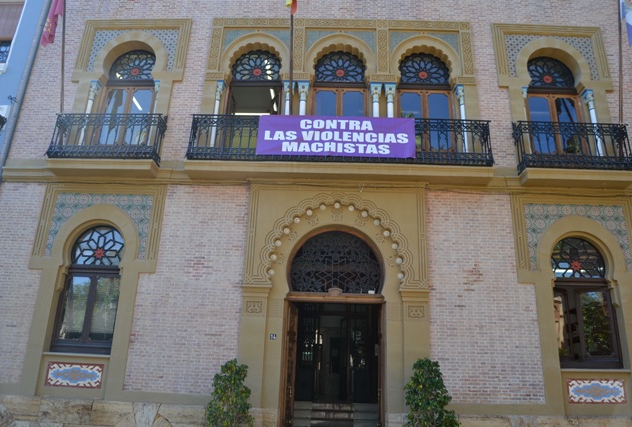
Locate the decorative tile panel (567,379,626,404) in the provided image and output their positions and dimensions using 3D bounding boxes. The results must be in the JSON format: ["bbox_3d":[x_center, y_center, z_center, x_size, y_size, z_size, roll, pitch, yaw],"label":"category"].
[{"bbox_3d":[5.307,3.362,9.053,1.076,0.434,0.040,1,-17,1],"label":"decorative tile panel"}]

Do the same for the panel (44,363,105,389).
[{"bbox_3d":[-4.669,3.132,9.296,1.101,0.434,0.040,1,-17,1],"label":"panel"}]

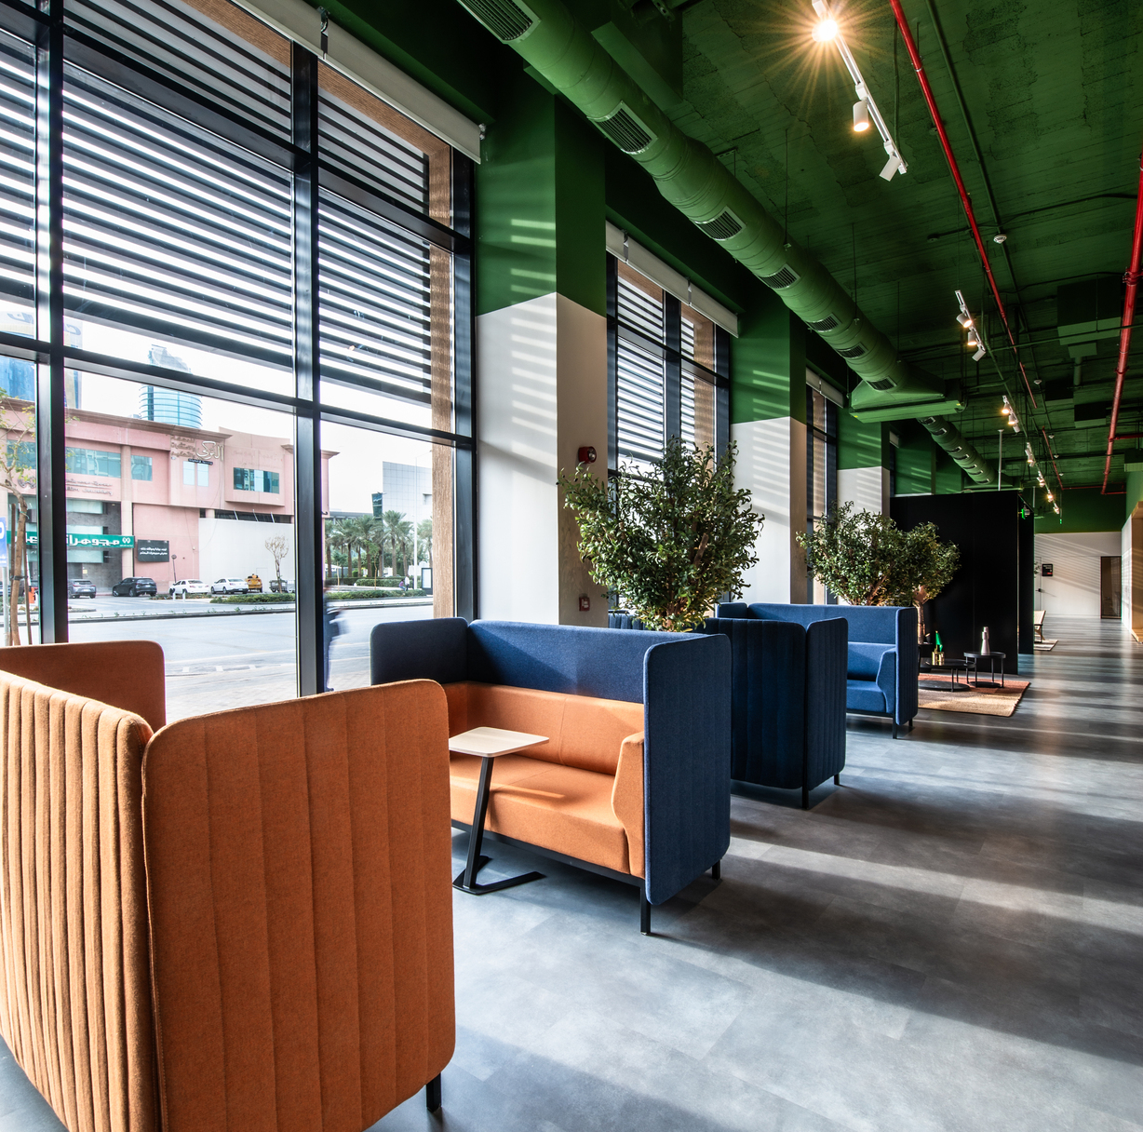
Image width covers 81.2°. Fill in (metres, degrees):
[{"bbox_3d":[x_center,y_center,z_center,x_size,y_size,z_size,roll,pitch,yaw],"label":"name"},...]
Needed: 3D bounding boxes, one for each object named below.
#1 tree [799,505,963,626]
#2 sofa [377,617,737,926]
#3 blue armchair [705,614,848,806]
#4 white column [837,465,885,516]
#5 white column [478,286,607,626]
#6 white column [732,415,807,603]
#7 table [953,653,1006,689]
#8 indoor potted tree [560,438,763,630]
[{"bbox_3d":[3.377,0.441,7.497,1.547,2.321,1.547,-2,-2,38],"label":"tree"},{"bbox_3d":[-0.177,0.942,3.574,1.857,1.194,0.783,-2,-2,38],"label":"sofa"},{"bbox_3d":[0.985,0.967,5.040,1.857,1.194,0.774,-2,-2,38],"label":"blue armchair"},{"bbox_3d":[5.256,-0.006,11.914,0.754,3.394,0.580,-2,-2,38],"label":"white column"},{"bbox_3d":[-0.206,-0.152,5.041,0.774,3.452,0.600,-2,-2,38],"label":"white column"},{"bbox_3d":[2.560,-0.083,8.530,0.774,3.433,0.609,-2,-2,38],"label":"white column"},{"bbox_3d":[5.619,1.414,9.035,0.522,0.411,0.522,-2,-2,38],"label":"table"},{"bbox_3d":[0.583,0.391,4.184,1.276,2.311,1.276,-2,-2,38],"label":"indoor potted tree"}]

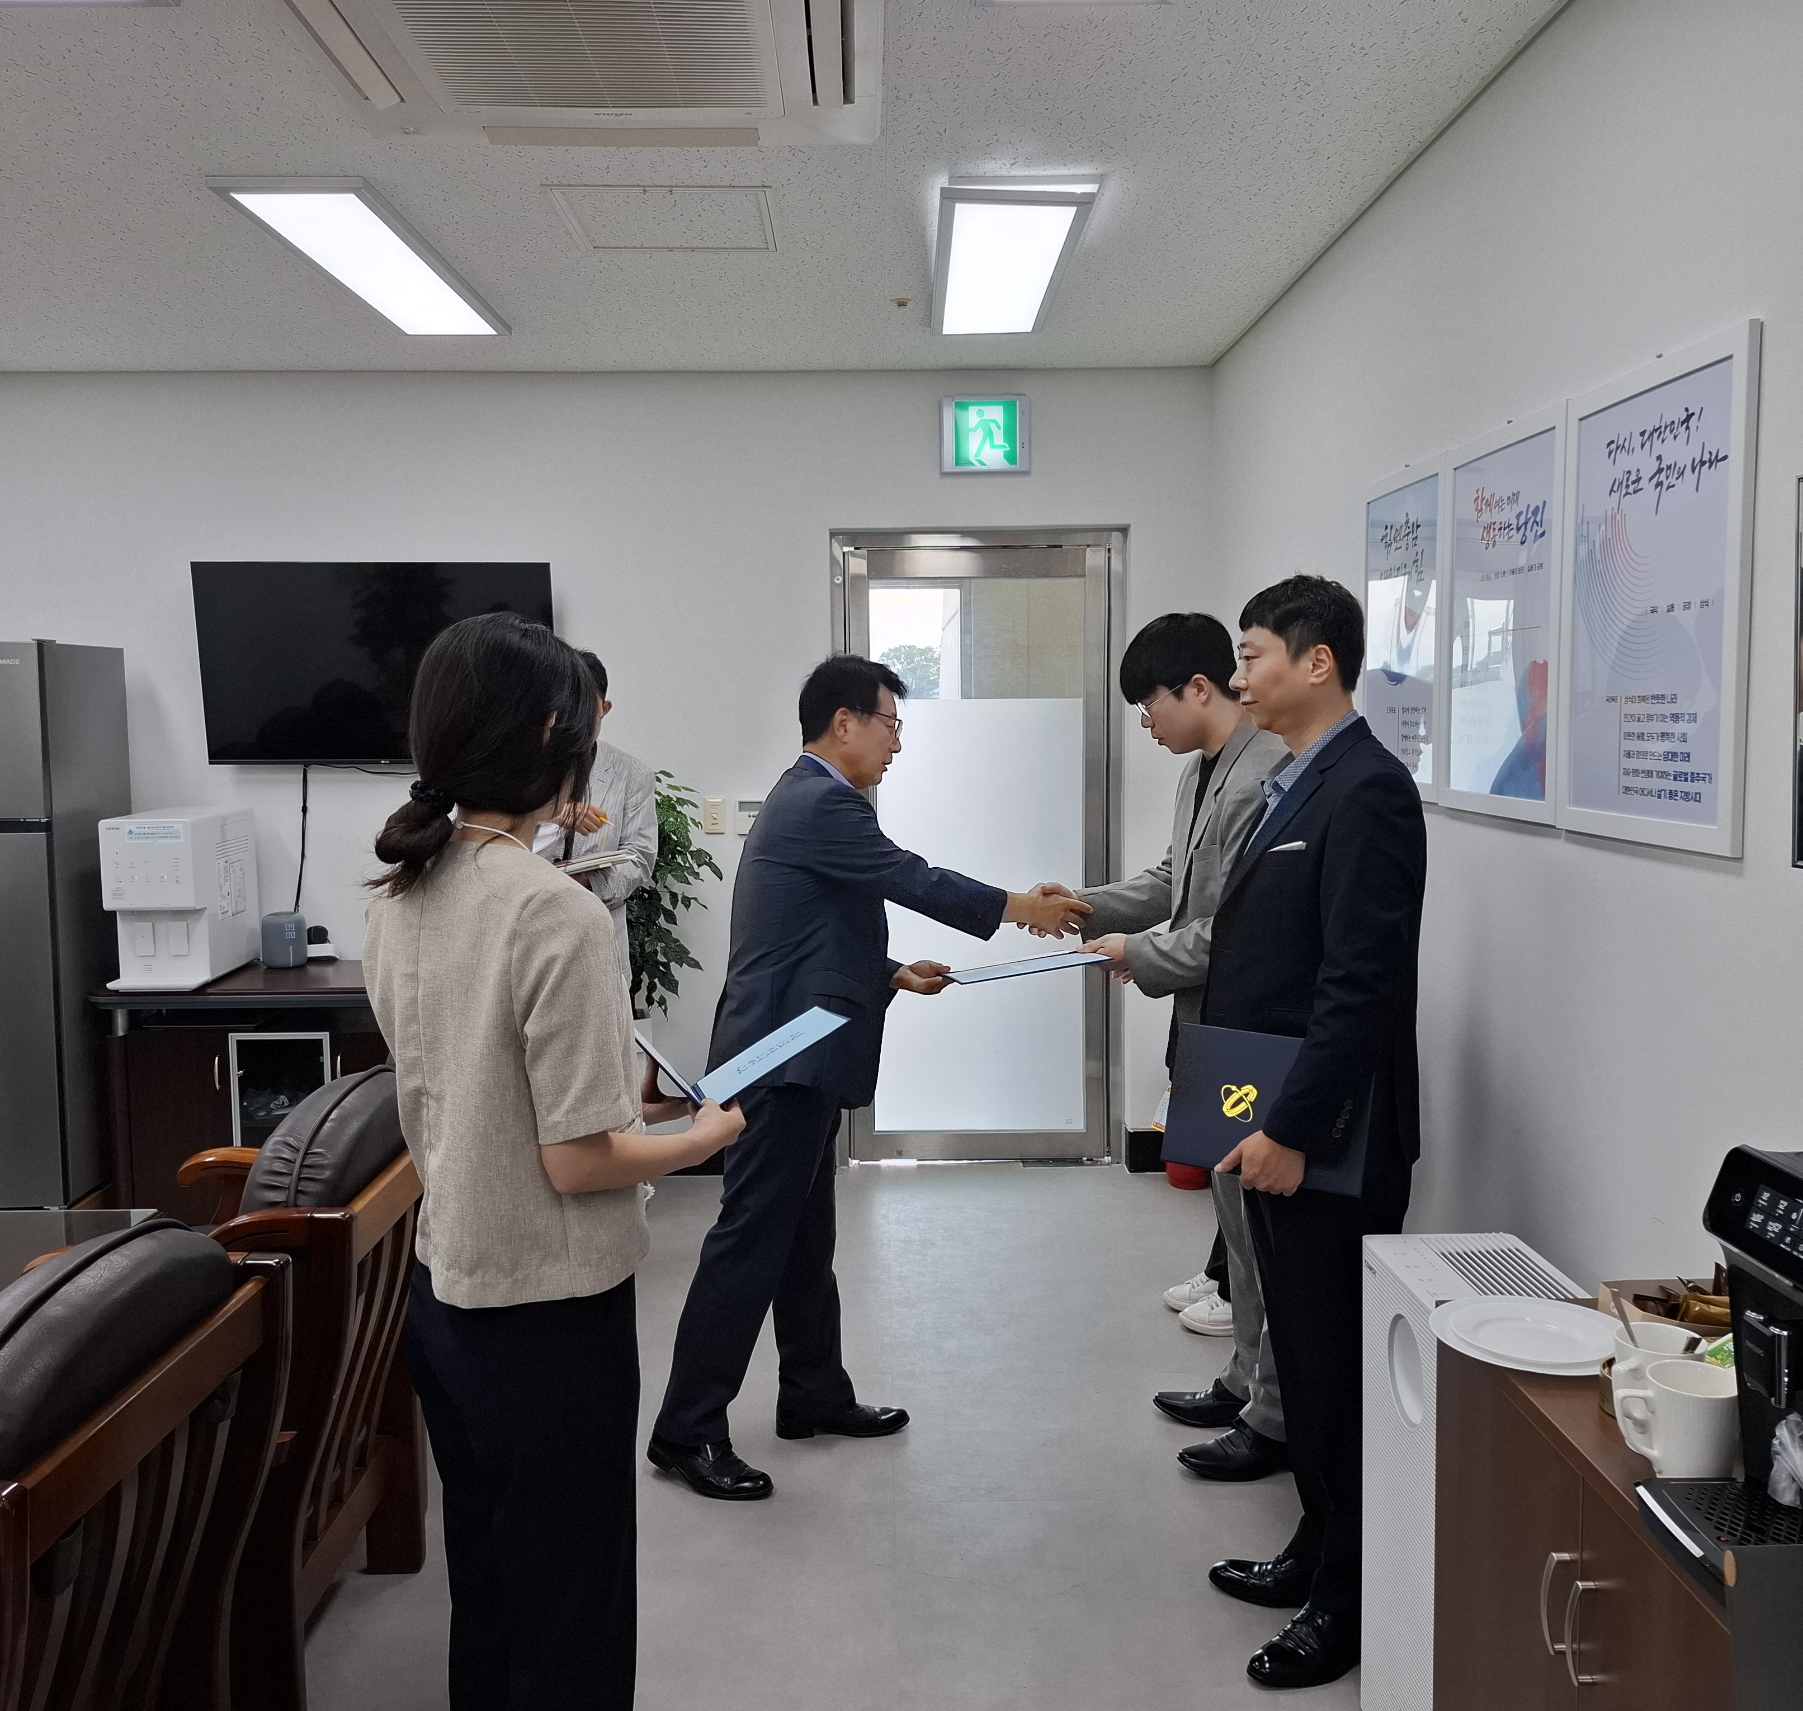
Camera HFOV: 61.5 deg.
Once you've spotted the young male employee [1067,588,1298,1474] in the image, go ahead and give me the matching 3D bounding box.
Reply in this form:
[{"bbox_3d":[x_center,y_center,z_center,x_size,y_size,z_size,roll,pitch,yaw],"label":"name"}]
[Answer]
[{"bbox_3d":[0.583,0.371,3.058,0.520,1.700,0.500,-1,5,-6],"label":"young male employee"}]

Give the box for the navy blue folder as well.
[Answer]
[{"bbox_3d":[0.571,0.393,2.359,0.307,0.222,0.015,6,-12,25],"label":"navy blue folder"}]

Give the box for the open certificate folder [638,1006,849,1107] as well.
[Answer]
[{"bbox_3d":[-0.279,0.273,2.116,0.360,0.143,0.309,7,-3,-11],"label":"open certificate folder"}]

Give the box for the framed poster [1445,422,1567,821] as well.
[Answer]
[{"bbox_3d":[1.024,-0.397,2.591,0.025,0.652,0.495,-1,5,-1],"label":"framed poster"}]

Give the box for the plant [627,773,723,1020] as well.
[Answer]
[{"bbox_3d":[-0.923,0.375,4.664,0.680,1.460,0.620,0,5,-1],"label":"plant"}]

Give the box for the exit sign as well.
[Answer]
[{"bbox_3d":[0.275,-1.362,4.930,0.289,0.243,0.050,0,5,-1],"label":"exit sign"}]

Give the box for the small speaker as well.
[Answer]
[{"bbox_3d":[-2.023,0.272,4.954,0.140,0.178,0.140,-4,7,-37],"label":"small speaker"}]

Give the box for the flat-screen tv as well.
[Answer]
[{"bbox_3d":[-1.633,-0.598,4.740,1.110,0.640,0.070,-1,11,-1],"label":"flat-screen tv"}]

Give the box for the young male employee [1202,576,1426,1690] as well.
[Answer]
[{"bbox_3d":[0.658,0.424,2.431,0.350,1.715,0.490,-2,6,-13],"label":"young male employee"}]

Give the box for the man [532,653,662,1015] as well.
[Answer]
[{"bbox_3d":[-0.869,0.299,4.135,0.480,1.705,0.360,-2,5,-15],"label":"man"}]

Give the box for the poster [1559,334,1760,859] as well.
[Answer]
[{"bbox_3d":[1.050,-0.350,2.132,0.020,0.662,0.500,0,5,-1],"label":"poster"}]

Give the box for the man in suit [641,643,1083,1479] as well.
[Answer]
[{"bbox_3d":[-0.072,0.419,3.080,0.900,1.648,0.520,0,5,-1],"label":"man in suit"}]

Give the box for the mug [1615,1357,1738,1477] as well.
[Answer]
[{"bbox_3d":[0.794,0.585,1.549,0.122,0.095,0.088,-1,5,-1],"label":"mug"}]

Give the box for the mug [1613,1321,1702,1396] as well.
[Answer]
[{"bbox_3d":[0.749,0.533,1.514,0.115,0.095,0.085,-4,6,-35],"label":"mug"}]

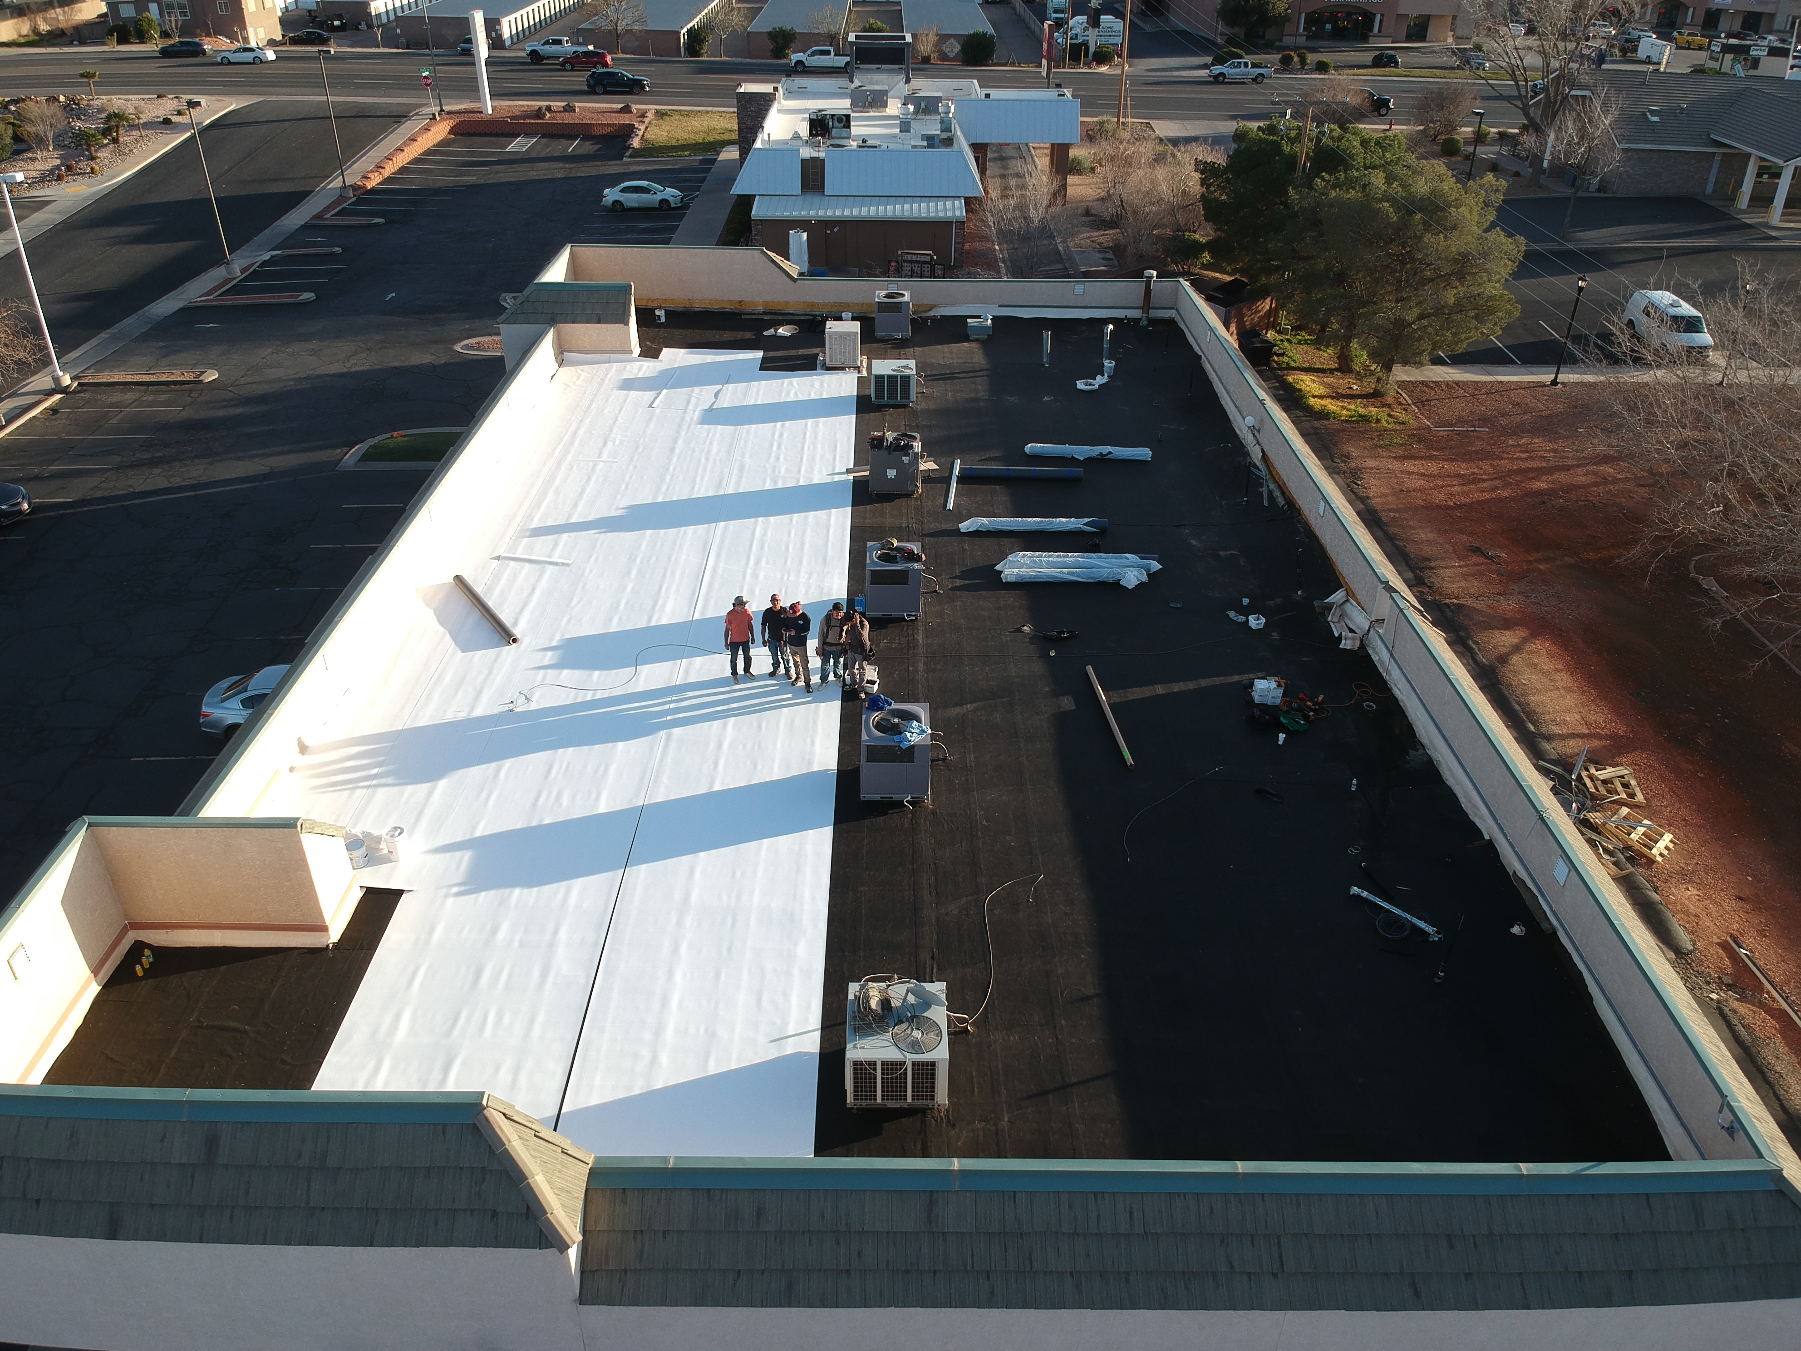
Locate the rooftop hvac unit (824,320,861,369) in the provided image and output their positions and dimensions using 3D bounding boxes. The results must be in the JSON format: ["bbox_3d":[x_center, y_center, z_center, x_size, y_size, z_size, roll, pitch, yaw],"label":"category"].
[{"bbox_3d":[-1.664,-9.725,38.357,0.979,1.126,0.999,1,32,-1],"label":"rooftop hvac unit"}]

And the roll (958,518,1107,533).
[{"bbox_3d":[2.963,-3.341,28.887,3.220,0.280,0.280,0,32,-2],"label":"roll"}]

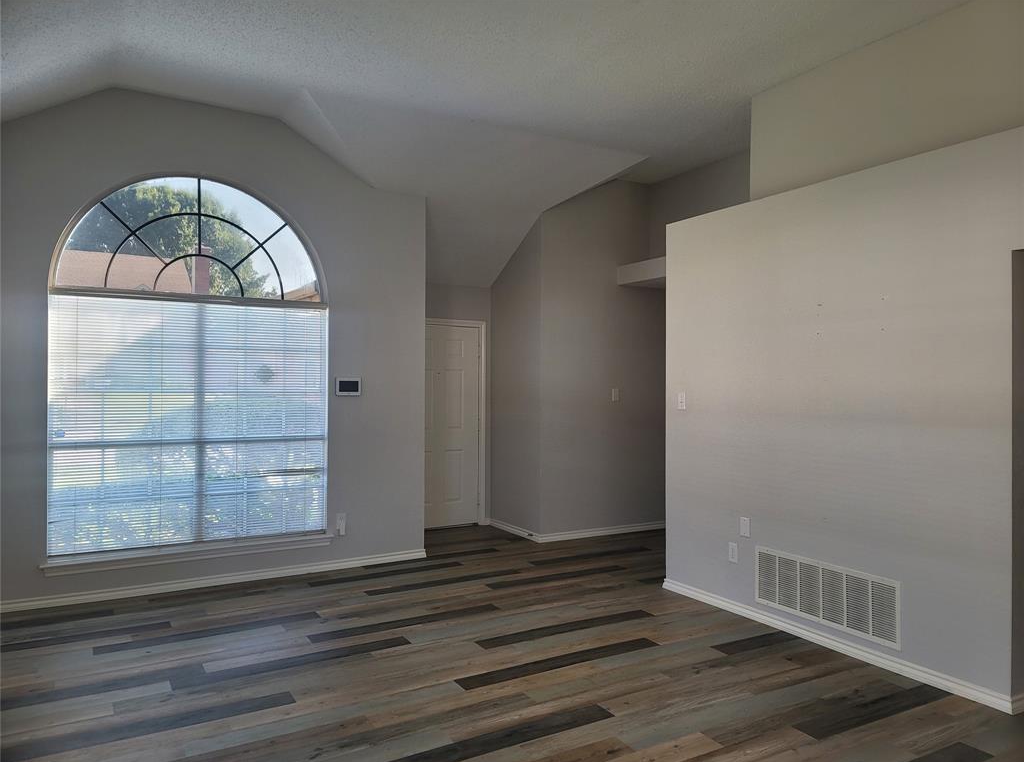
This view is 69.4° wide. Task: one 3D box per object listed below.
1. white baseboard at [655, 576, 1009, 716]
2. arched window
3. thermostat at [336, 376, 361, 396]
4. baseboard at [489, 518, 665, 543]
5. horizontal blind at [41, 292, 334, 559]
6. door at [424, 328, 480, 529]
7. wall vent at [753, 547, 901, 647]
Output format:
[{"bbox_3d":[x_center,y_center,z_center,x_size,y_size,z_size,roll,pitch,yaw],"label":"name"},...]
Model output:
[{"bbox_3d":[1.682,1.459,4.322,0.016,0.075,2.332,0,0,-29],"label":"white baseboard"},{"bbox_3d":[-2.286,-0.140,5.419,1.887,2.696,0.110,0,0,-31],"label":"arched window"},{"bbox_3d":[-1.313,0.047,5.940,0.212,0.139,0.028,0,0,-31],"label":"thermostat"},{"bbox_3d":[0.680,1.472,7.657,1.533,0.073,1.024,0,0,-31],"label":"baseboard"},{"bbox_3d":[-2.277,0.303,5.399,1.880,1.748,0.050,0,0,-31],"label":"horizontal blind"},{"bbox_3d":[-0.750,0.472,7.567,0.914,2.035,0.045,0,0,-31],"label":"door"},{"bbox_3d":[1.756,1.205,4.188,0.020,0.344,0.946,0,0,-29],"label":"wall vent"}]

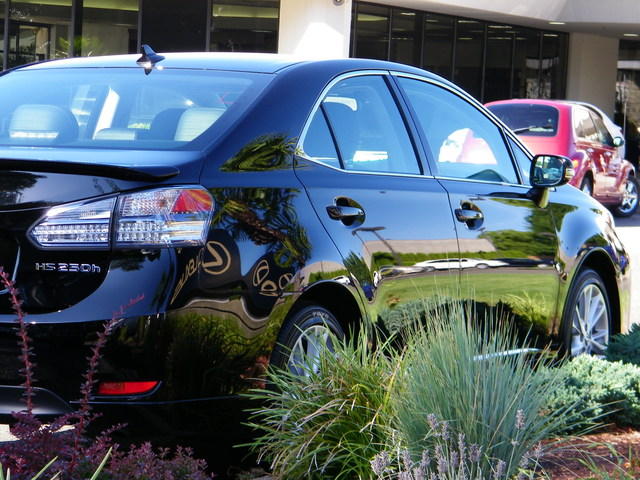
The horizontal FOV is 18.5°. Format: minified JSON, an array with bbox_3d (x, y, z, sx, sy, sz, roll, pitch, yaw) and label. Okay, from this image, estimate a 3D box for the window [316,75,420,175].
[{"bbox_3d":[0.164,-0.420,7.038,0.040,0.398,0.651,-23,-9,26],"label":"window"}]

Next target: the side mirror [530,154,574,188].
[{"bbox_3d":[0.969,-0.289,8.200,0.190,0.137,0.110,4,4,27],"label":"side mirror"}]

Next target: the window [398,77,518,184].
[{"bbox_3d":[0.570,-0.425,7.808,0.040,0.443,0.854,-23,-9,26],"label":"window"}]

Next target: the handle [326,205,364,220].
[{"bbox_3d":[0.088,-0.087,6.520,0.048,0.050,0.210,4,4,27],"label":"handle"}]

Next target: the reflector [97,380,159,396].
[{"bbox_3d":[-0.565,0.436,5.769,0.175,0.043,0.070,2,3,-1],"label":"reflector"}]

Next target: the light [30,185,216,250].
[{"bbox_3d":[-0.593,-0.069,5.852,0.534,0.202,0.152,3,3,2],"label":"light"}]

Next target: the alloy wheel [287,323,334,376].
[{"bbox_3d":[-0.075,0.514,6.494,0.170,0.470,0.470,4,4,27],"label":"alloy wheel"}]

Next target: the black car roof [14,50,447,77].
[{"bbox_3d":[-0.329,-0.667,7.594,1.160,0.130,1.400,4,4,27],"label":"black car roof"}]

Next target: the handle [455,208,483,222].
[{"bbox_3d":[0.564,-0.092,7.448,0.048,0.050,0.210,4,4,27],"label":"handle"}]

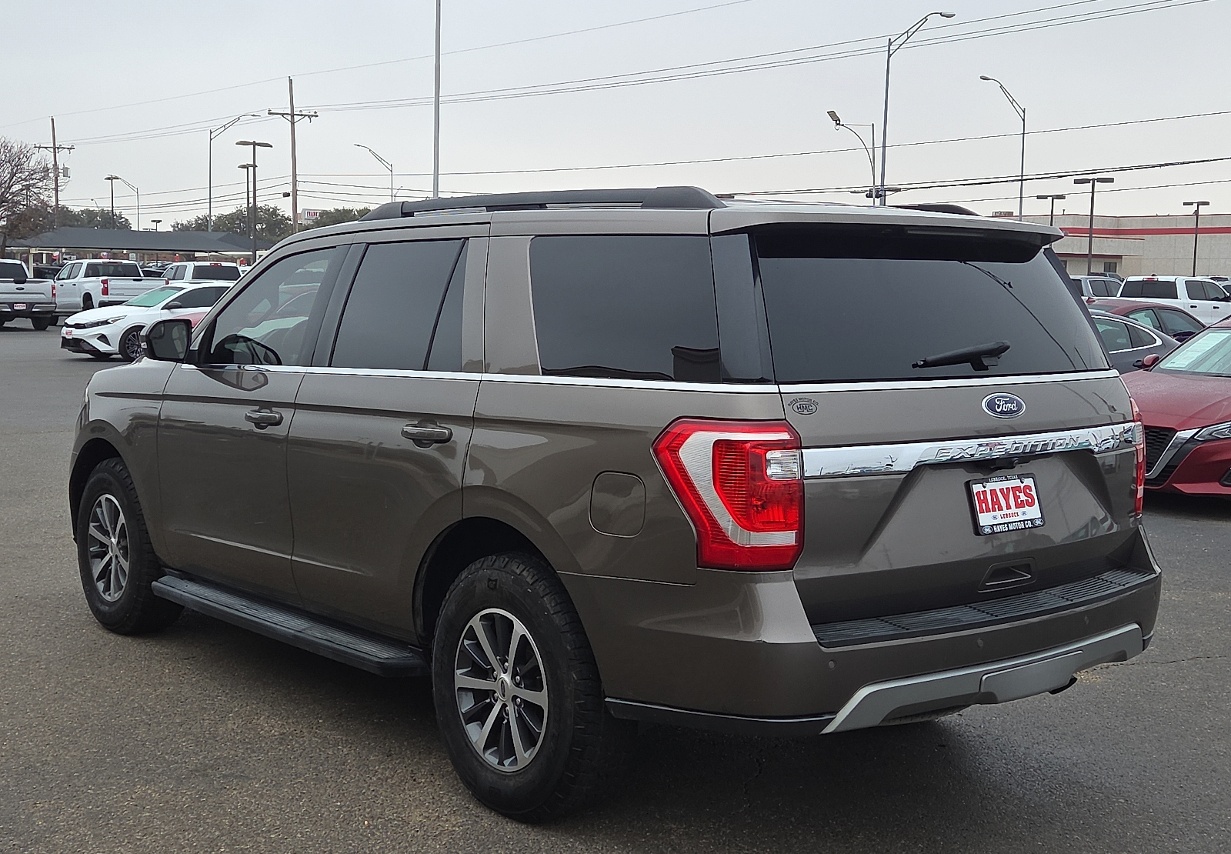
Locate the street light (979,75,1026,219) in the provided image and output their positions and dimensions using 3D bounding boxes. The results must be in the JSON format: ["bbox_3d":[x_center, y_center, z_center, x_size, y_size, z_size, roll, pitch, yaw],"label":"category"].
[{"bbox_3d":[19.279,-11.438,74.675,3.100,12.200,0.330,-2,6,-30],"label":"street light"}]

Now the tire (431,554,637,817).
[{"bbox_3d":[-0.263,0.807,4.669,0.280,0.825,0.825,-4,7,-40],"label":"tire"}]

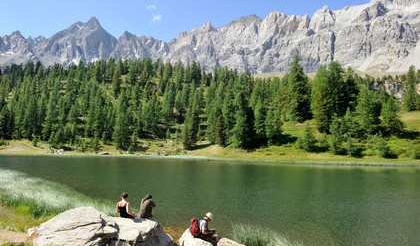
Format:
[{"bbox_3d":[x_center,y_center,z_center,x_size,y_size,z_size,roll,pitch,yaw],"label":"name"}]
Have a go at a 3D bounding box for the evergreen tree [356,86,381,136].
[{"bbox_3d":[31.134,-2.455,55.000,4.714,9.821,4.714,0,-3,0],"label":"evergreen tree"}]

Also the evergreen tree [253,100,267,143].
[{"bbox_3d":[10.077,-0.305,57.000,2.850,8.957,2.850,0,-3,0],"label":"evergreen tree"}]

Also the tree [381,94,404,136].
[{"bbox_3d":[36.500,-1.700,56.000,4.800,8.400,4.800,0,-3,0],"label":"tree"}]

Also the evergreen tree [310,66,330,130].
[{"bbox_3d":[23.893,-4.500,60.000,4.286,13.071,4.286,0,-3,0],"label":"evergreen tree"}]

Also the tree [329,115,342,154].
[{"bbox_3d":[20.170,1.848,45.000,2.250,6.429,2.250,0,-3,0],"label":"tree"}]

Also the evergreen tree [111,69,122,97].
[{"bbox_3d":[-37.200,-15.800,112.000,4.400,11.200,4.400,0,-3,0],"label":"evergreen tree"}]

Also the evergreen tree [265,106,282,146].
[{"bbox_3d":[12.473,0.491,55.000,3.536,7.857,3.536,0,-3,0],"label":"evergreen tree"}]

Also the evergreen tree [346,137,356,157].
[{"bbox_3d":[21.554,3.643,42.500,1.670,3.188,1.670,0,-3,0],"label":"evergreen tree"}]

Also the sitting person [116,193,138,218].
[{"bbox_3d":[-2.905,2.957,9.800,0.600,0.900,0.700,-1,-3,18],"label":"sitting person"}]

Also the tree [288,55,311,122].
[{"bbox_3d":[24.564,-9.229,76.000,6.514,18.186,6.514,0,-3,0],"label":"tree"}]

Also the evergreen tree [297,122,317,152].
[{"bbox_3d":[15.936,2.300,46.000,3.121,4.764,3.121,0,-3,0],"label":"evergreen tree"}]

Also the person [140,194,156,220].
[{"bbox_3d":[-2.152,2.992,9.800,0.500,0.870,0.700,-2,-4,37],"label":"person"}]

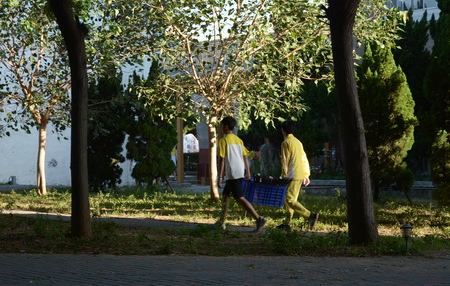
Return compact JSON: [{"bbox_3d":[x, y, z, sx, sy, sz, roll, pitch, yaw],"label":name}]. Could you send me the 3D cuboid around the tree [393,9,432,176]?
[{"bbox_3d":[5.004,-1.301,27.500,1.250,4.550,1.250,0,1,0],"label":"tree"}]

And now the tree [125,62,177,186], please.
[{"bbox_3d":[-1.766,-0.439,24.300,1.250,3.000,1.200,0,1,0],"label":"tree"}]

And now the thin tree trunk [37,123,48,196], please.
[{"bbox_3d":[-3.882,0.351,21.800,0.220,1.550,0.210,0,1,0],"label":"thin tree trunk"}]

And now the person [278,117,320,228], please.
[{"bbox_3d":[1.061,0.476,15.000,0.600,1.600,0.480,1,1,41],"label":"person"}]

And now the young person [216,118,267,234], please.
[{"bbox_3d":[0.224,0.448,14.800,0.620,1.640,0.500,1,1,42],"label":"young person"}]

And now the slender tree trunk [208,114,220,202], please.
[{"bbox_3d":[-0.203,0.280,19.800,0.210,1.720,0.200,0,1,0],"label":"slender tree trunk"}]

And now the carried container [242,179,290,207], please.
[{"bbox_3d":[0.567,0.749,14.900,0.570,0.300,0.400,6,4,-21],"label":"carried container"}]

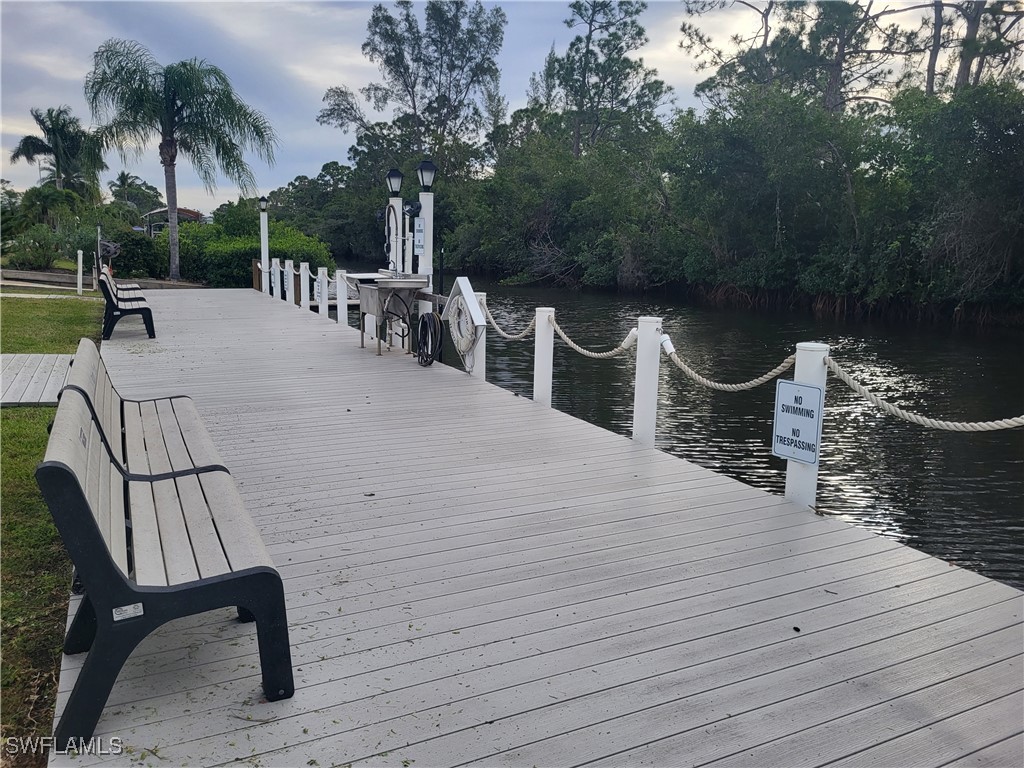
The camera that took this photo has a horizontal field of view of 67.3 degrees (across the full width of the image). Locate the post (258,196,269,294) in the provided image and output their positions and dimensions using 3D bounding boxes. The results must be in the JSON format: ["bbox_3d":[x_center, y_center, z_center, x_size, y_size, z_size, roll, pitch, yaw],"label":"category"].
[{"bbox_3d":[-6.481,-3.608,20.075,0.235,2.480,0.235,-5,12,-26],"label":"post"}]

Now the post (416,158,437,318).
[{"bbox_3d":[-1.073,-1.530,9.549,0.250,2.410,0.250,-5,12,-26],"label":"post"}]

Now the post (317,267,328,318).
[{"bbox_3d":[-3.579,-1.737,14.581,0.172,0.900,0.172,-5,12,-26],"label":"post"}]

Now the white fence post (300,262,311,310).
[{"bbox_3d":[-4.351,-2.067,16.196,0.167,0.952,0.167,-4,11,-27],"label":"white fence post"}]

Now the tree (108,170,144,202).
[{"bbox_3d":[-37.180,-16.682,74.483,3.780,7.547,3.780,-4,11,-27],"label":"tree"}]

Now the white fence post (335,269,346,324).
[{"bbox_3d":[-2.989,-1.522,13.561,0.164,0.931,0.164,-4,11,-27],"label":"white fence post"}]

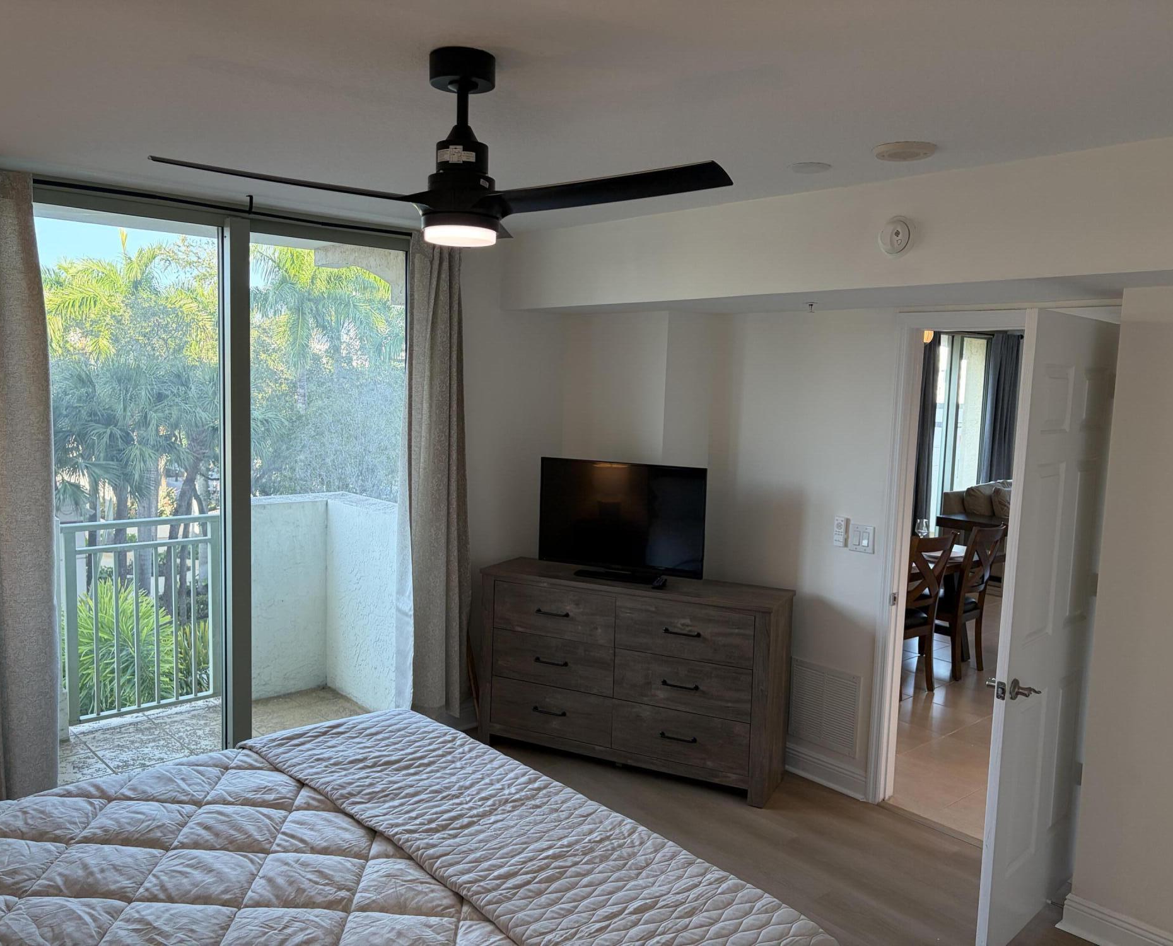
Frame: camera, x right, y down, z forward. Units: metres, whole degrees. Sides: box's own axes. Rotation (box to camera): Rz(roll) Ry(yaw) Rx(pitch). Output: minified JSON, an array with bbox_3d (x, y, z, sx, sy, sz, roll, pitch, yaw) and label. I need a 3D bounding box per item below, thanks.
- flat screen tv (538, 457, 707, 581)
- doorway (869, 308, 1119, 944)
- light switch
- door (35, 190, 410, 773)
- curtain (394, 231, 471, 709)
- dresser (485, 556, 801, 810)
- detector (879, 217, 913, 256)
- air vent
[{"bbox_3d":[0.169,0.234,4.680,0.870,0.556,0.180,4,6,23],"label":"flat screen tv"},{"bbox_3d":[1.344,0.456,3.590,0.941,2.177,0.969,-3,7,-42],"label":"doorway"},{"bbox_3d":[1.232,0.294,4.235,0.015,0.121,0.124,-3,7,-42],"label":"light switch"},{"bbox_3d":[-1.515,0.136,4.137,1.780,2.482,0.102,-3,7,-42],"label":"door"},{"bbox_3d":[-0.751,0.057,4.674,0.411,2.402,0.118,-3,7,-42],"label":"curtain"},{"bbox_3d":[0.213,0.964,4.650,1.489,0.887,0.422,5,6,26],"label":"dresser"},{"bbox_3d":[1.023,-0.781,3.128,0.045,0.131,0.131,-3,7,-42],"label":"detector"},{"bbox_3d":[1.107,1.093,4.426,0.018,0.381,0.382,-3,7,-42],"label":"air vent"}]

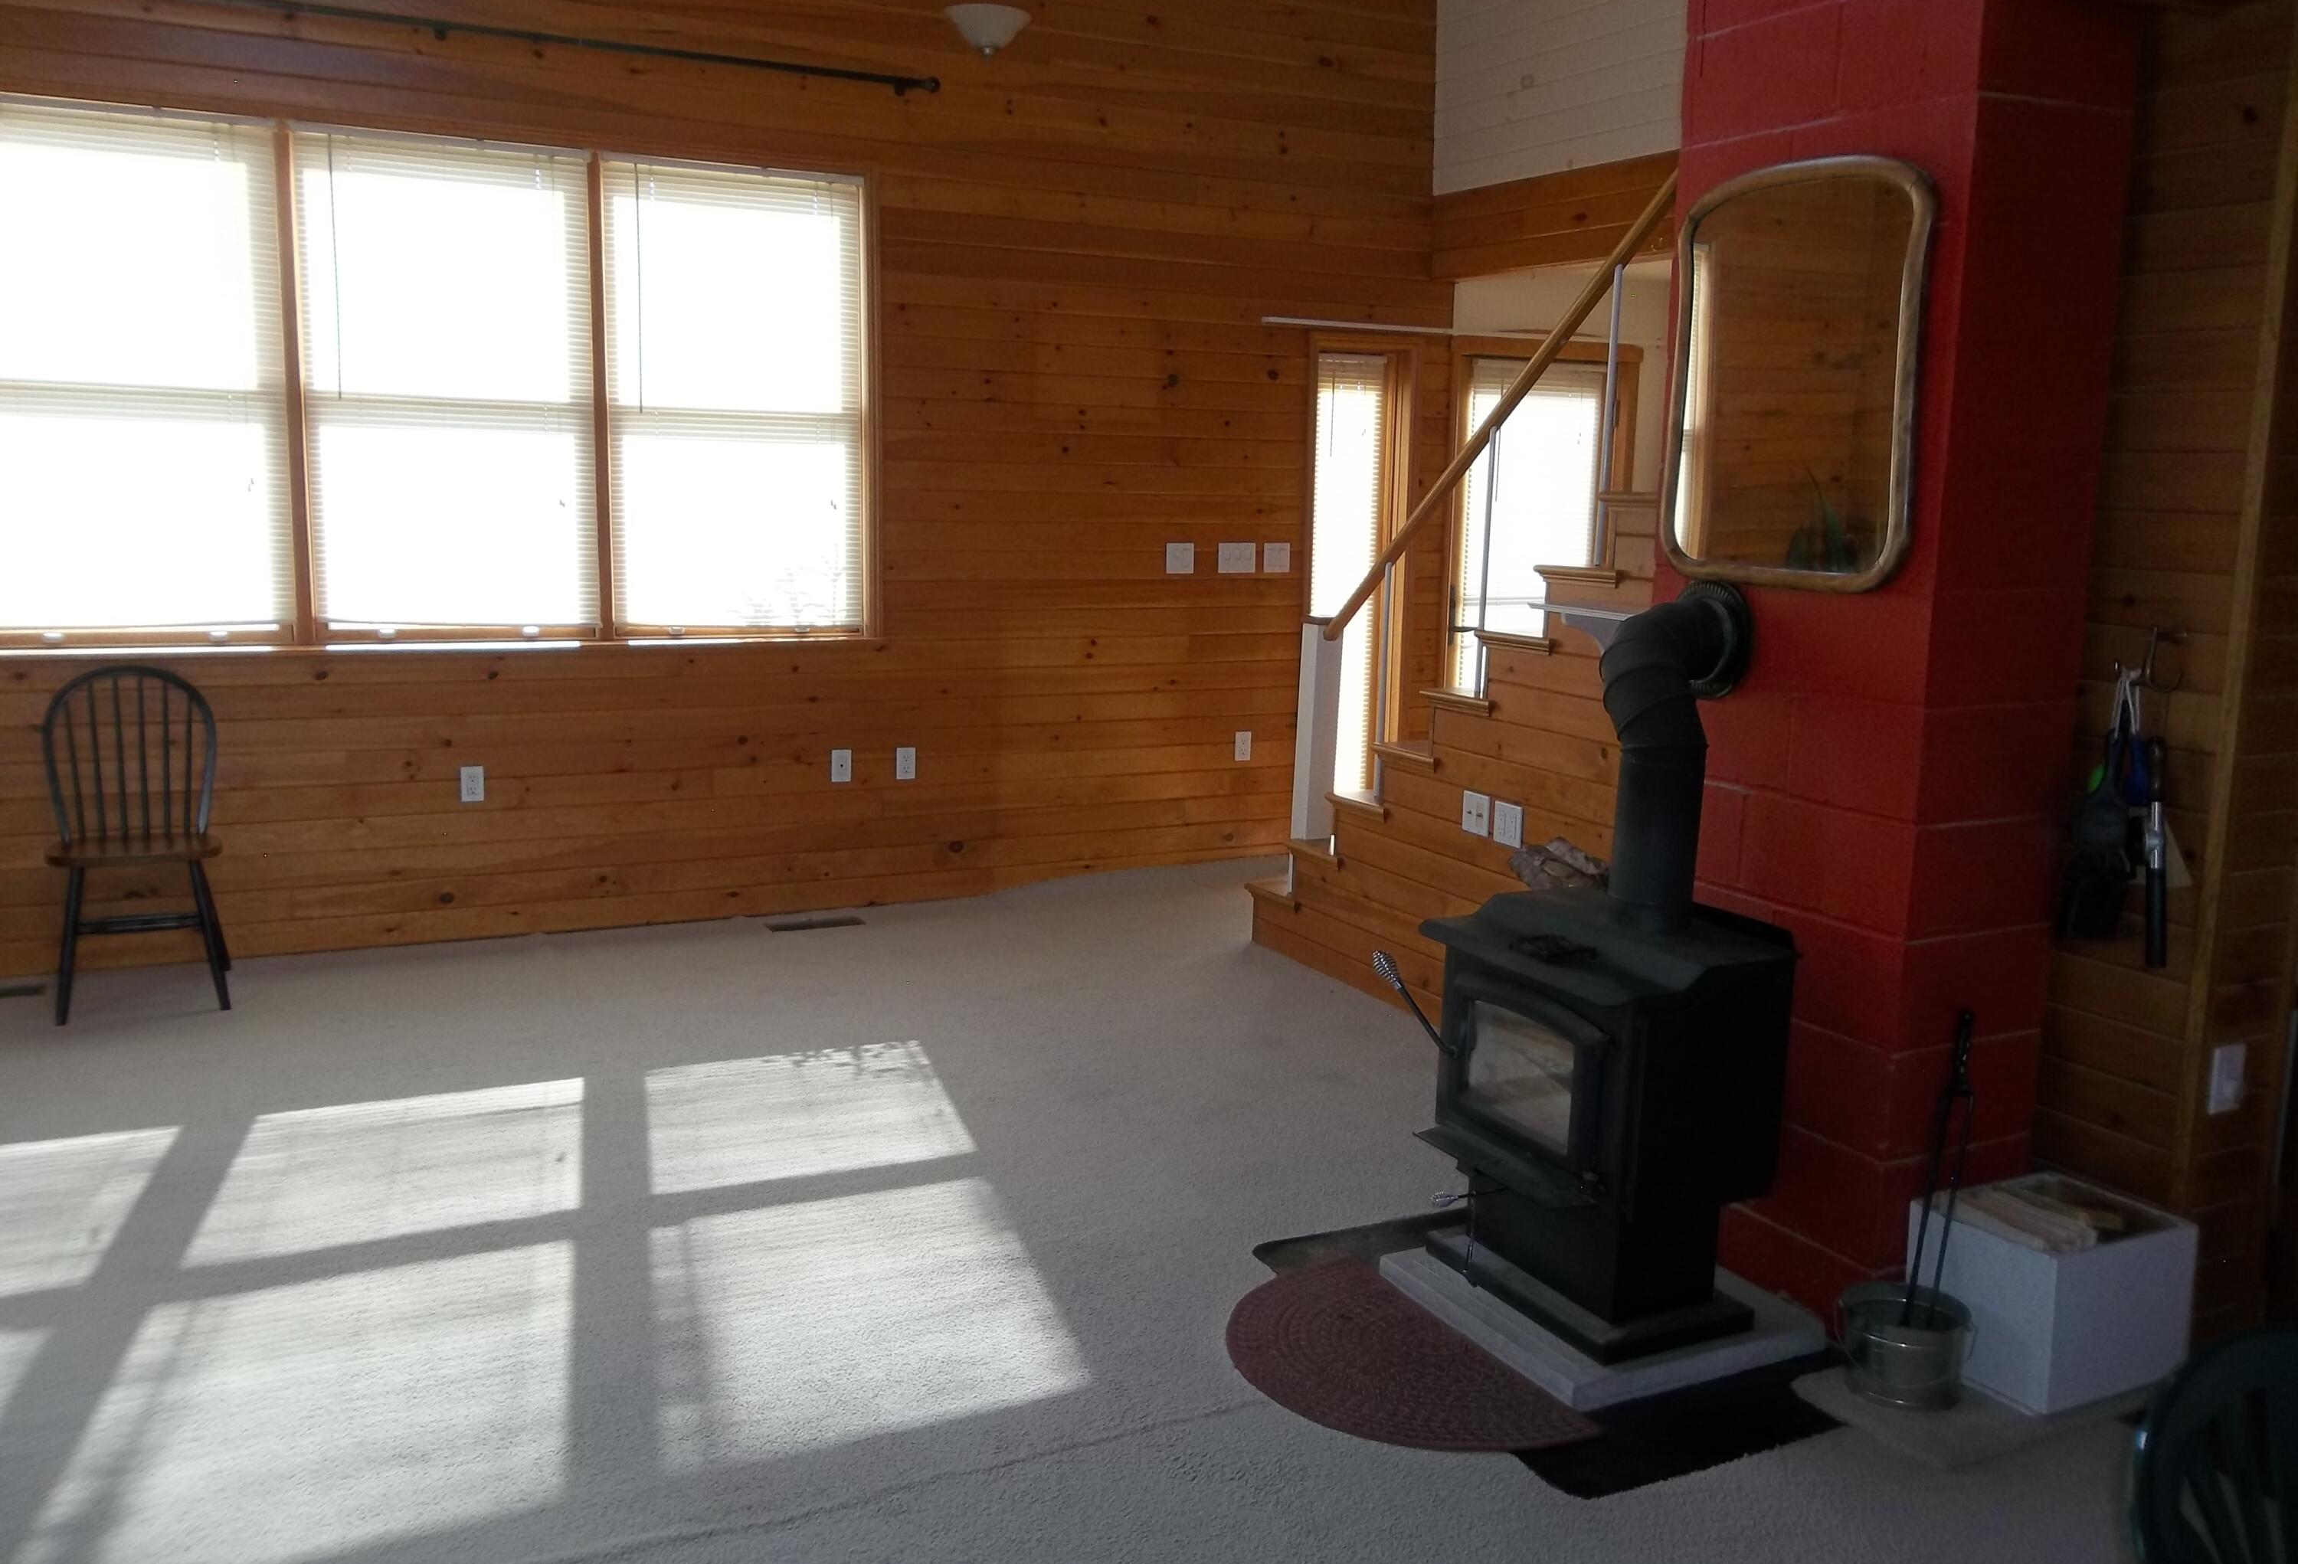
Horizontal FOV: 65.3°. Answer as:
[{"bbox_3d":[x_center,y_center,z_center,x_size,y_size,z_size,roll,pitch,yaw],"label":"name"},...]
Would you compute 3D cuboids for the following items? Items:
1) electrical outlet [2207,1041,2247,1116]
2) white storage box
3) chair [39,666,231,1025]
[{"bbox_3d":[1.877,0.518,3.116,0.076,0.120,0.018,-4,11,-27],"label":"electrical outlet"},{"bbox_3d":[1.608,0.902,3.205,0.388,0.272,0.290,-4,11,-27],"label":"white storage box"},{"bbox_3d":[-2.899,0.157,5.133,0.450,0.940,0.490,-3,11,-25],"label":"chair"}]

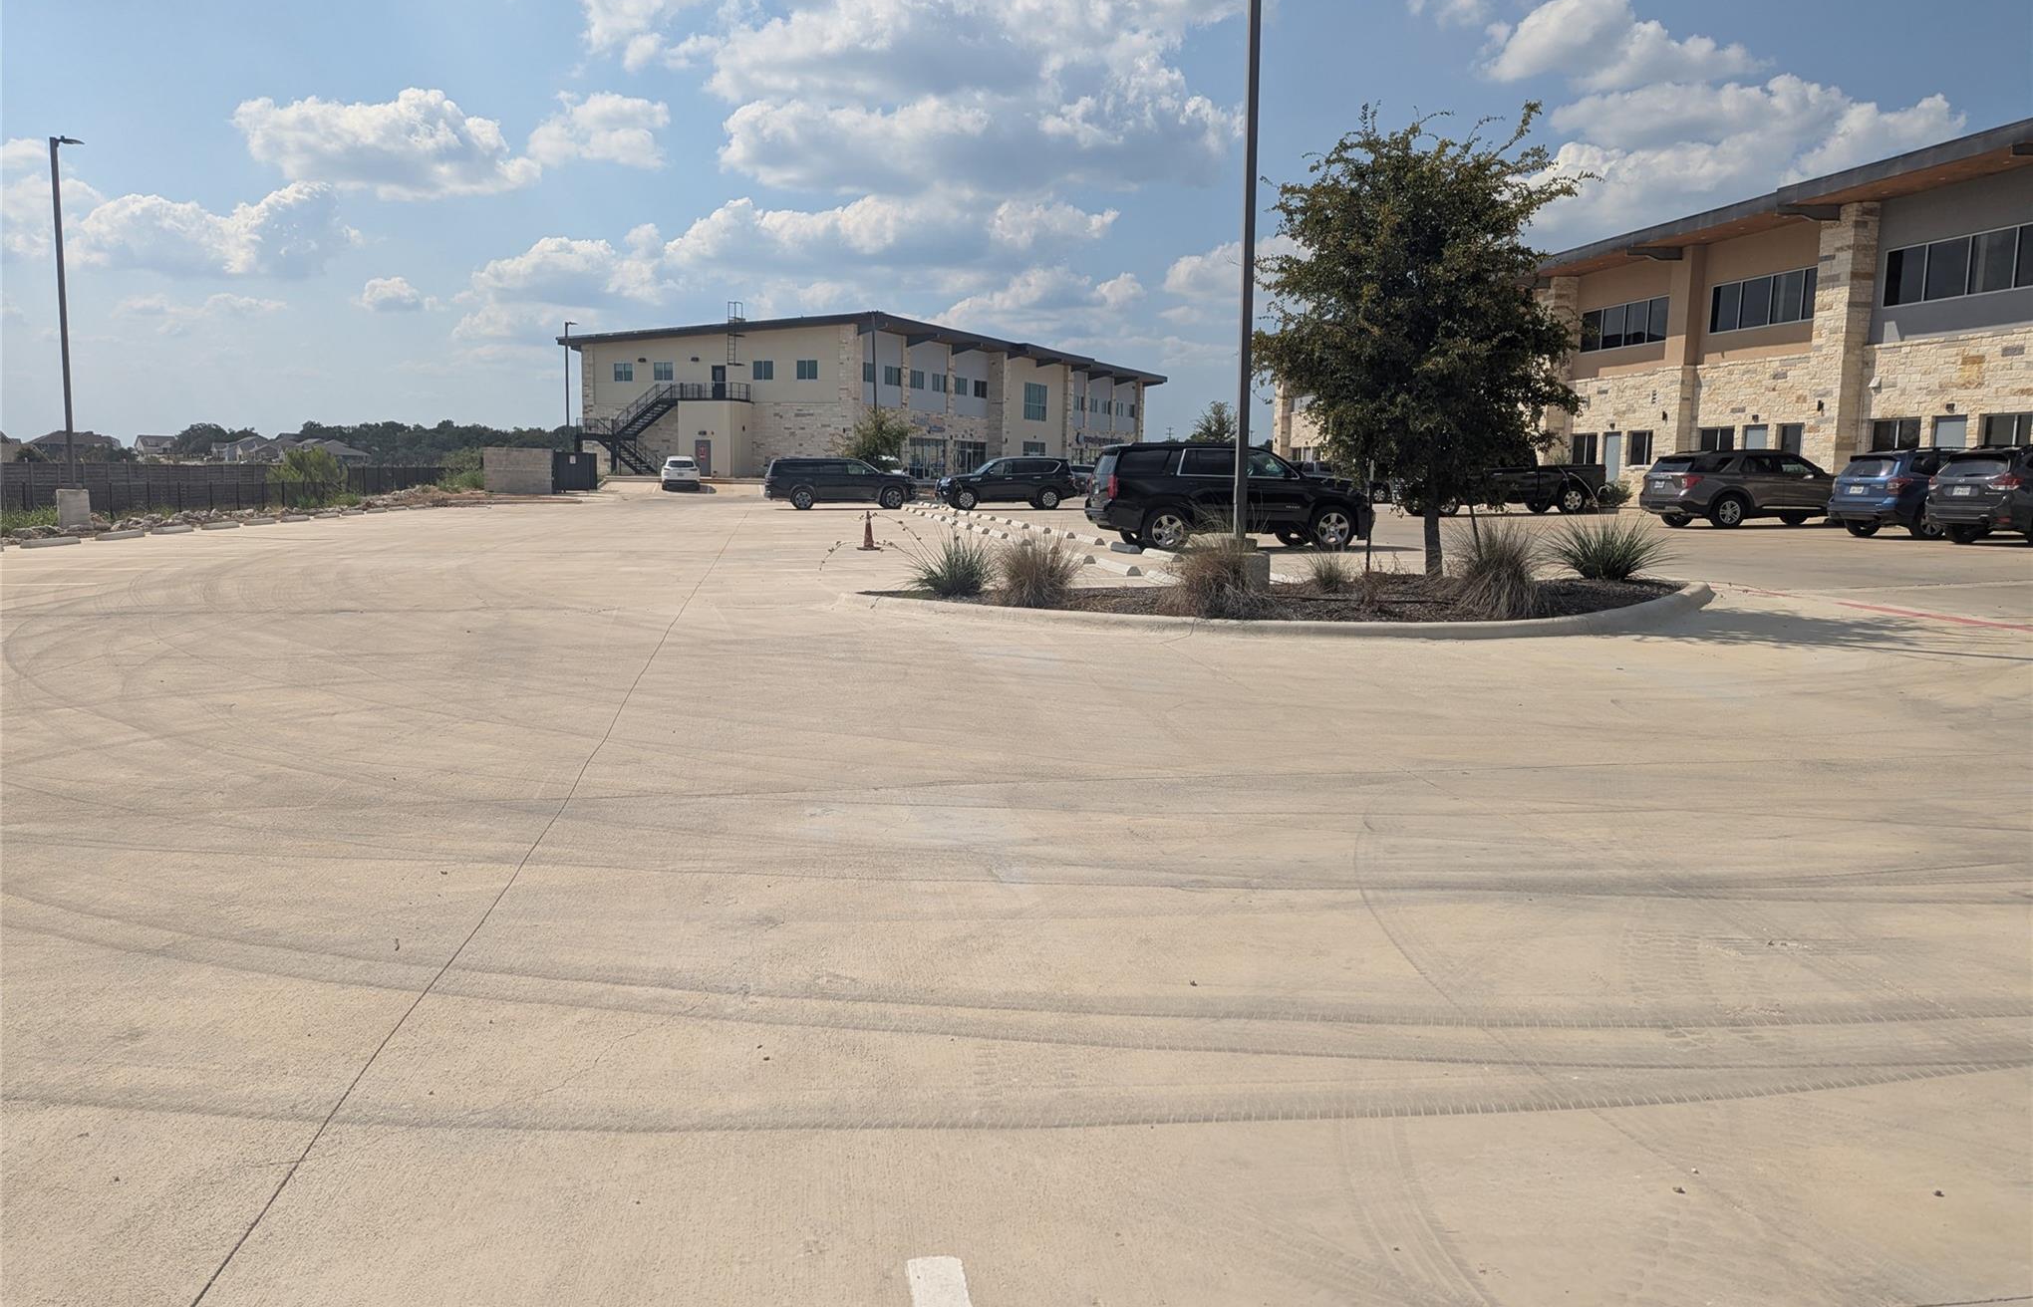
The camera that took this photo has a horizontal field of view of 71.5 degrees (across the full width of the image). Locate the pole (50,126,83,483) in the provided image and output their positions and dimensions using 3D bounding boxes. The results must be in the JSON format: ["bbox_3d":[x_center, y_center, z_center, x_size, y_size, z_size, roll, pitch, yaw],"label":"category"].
[{"bbox_3d":[-20.798,-7.504,31.279,0.660,7.650,0.340,0,7,-10],"label":"pole"}]

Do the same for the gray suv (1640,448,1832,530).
[{"bbox_3d":[17.096,-3.757,32.113,5.050,1.780,2.000,0,7,-10],"label":"gray suv"}]

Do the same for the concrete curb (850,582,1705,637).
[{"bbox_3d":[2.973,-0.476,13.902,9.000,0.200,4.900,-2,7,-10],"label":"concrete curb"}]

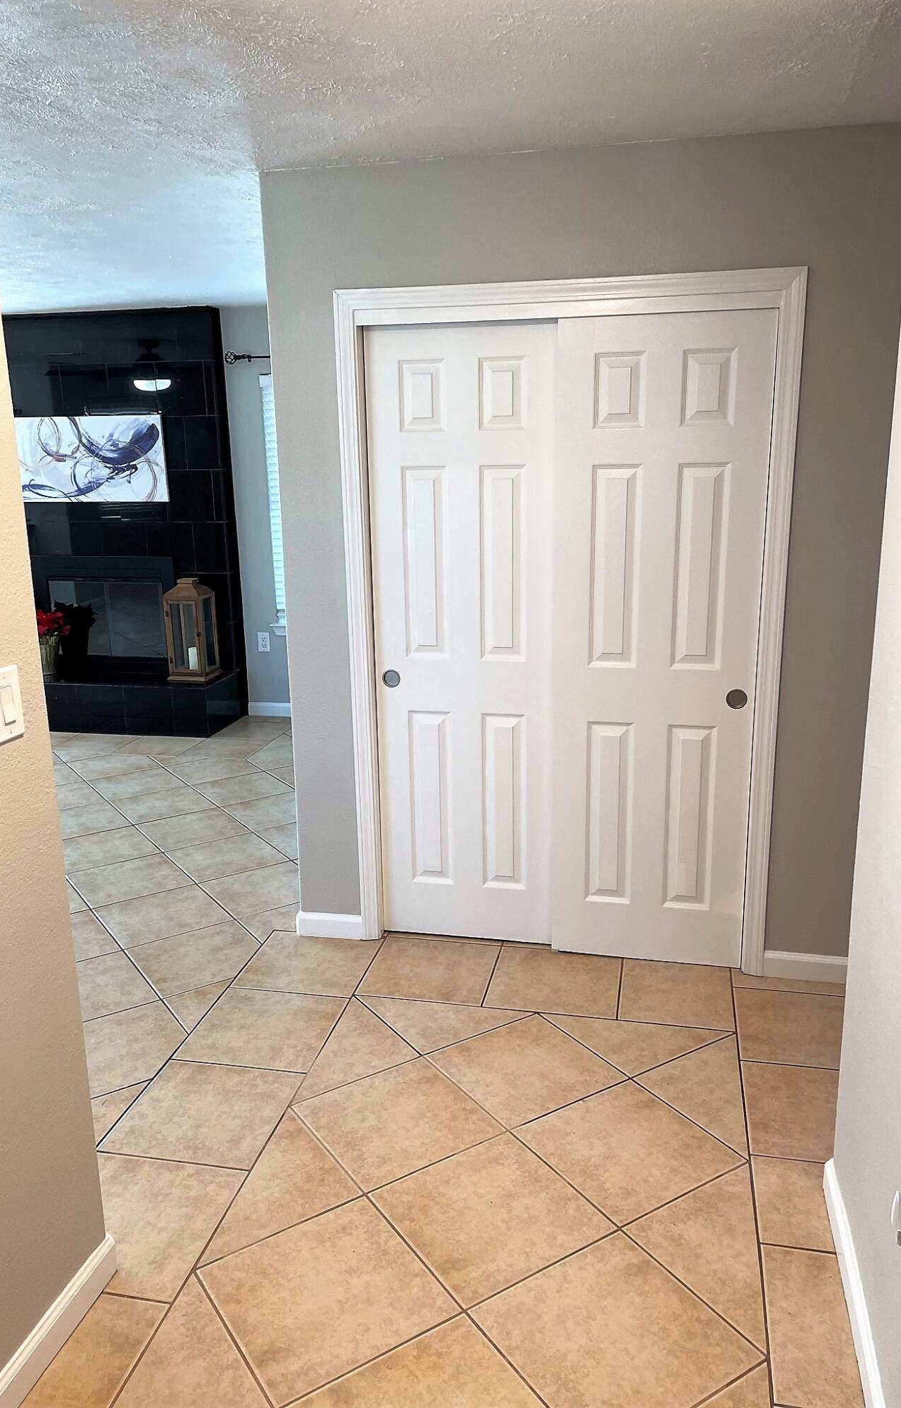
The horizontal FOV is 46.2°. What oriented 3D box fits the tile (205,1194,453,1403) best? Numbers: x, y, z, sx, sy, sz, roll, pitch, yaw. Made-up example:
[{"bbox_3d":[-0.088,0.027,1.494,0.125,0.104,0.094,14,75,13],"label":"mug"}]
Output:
[{"bbox_3d":[-0.252,1.193,2.141,0.400,0.012,0.400,-10,16,-32],"label":"tile"}]

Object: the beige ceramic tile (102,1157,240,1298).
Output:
[{"bbox_3d":[-0.709,1.149,2.346,0.393,0.012,0.400,2,14,13],"label":"beige ceramic tile"}]

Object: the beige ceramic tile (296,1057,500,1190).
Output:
[{"bbox_3d":[-0.134,1.052,2.671,0.398,0.010,0.398,-10,16,-32],"label":"beige ceramic tile"}]

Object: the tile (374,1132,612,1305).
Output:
[{"bbox_3d":[0.089,1.142,2.372,0.404,0.011,0.404,-9,16,-32],"label":"tile"}]

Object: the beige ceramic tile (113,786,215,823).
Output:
[{"bbox_3d":[-1.378,0.484,5.066,0.398,0.010,0.398,-10,16,-32],"label":"beige ceramic tile"}]

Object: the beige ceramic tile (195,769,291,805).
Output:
[{"bbox_3d":[-1.041,0.427,5.313,0.400,0.012,0.400,-10,16,-32],"label":"beige ceramic tile"}]

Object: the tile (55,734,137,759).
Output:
[{"bbox_3d":[-2.060,0.231,6.209,0.404,0.011,0.392,2,14,12],"label":"tile"}]

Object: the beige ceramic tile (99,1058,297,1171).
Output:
[{"bbox_3d":[-0.628,1.054,2.729,0.393,0.012,0.400,2,14,13],"label":"beige ceramic tile"}]

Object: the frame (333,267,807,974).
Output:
[{"bbox_3d":[0.336,-0.195,3.311,1.343,2.112,0.120,2,14,13],"label":"frame"}]

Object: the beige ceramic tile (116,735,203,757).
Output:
[{"bbox_3d":[-1.679,0.246,6.131,0.392,0.011,0.392,2,14,12],"label":"beige ceramic tile"}]

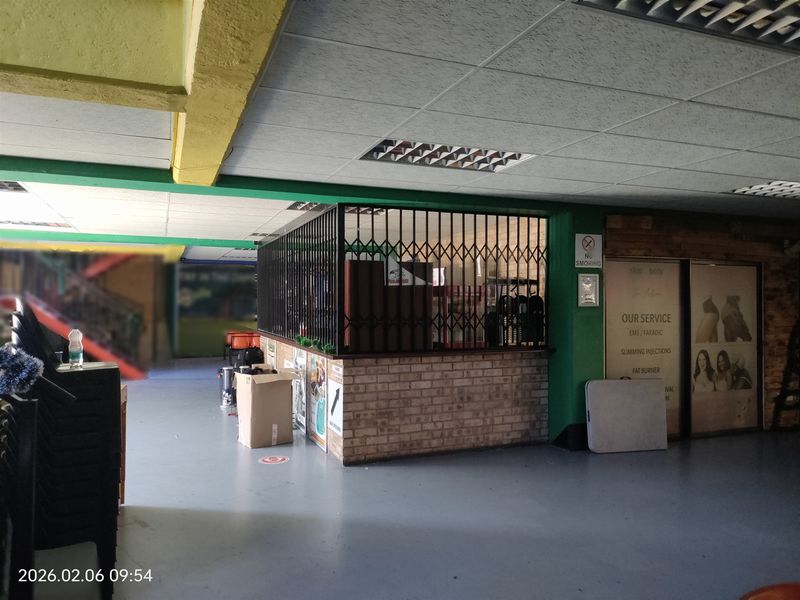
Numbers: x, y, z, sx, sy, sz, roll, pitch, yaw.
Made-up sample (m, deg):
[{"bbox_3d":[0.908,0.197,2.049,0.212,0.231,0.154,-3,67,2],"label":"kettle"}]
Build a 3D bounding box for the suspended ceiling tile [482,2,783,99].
[{"bbox_3d":[1.014,-1.017,2.436,1.194,0.018,0.594,0,0,-22],"label":"suspended ceiling tile"}]

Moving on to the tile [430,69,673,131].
[{"bbox_3d":[0.782,-1.010,2.963,1.183,0.018,0.589,0,0,-22],"label":"tile"}]

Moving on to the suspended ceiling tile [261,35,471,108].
[{"bbox_3d":[-0.160,-1.013,2.606,0.841,0.018,0.594,0,0,-22],"label":"suspended ceiling tile"}]

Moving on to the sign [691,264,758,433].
[{"bbox_3d":[3.895,0.579,6.911,1.115,1.977,0.020,0,0,-22],"label":"sign"}]

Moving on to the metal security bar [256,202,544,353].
[{"bbox_3d":[-0.474,-0.192,8.625,2.480,1.500,5.450,0,0,-22],"label":"metal security bar"}]

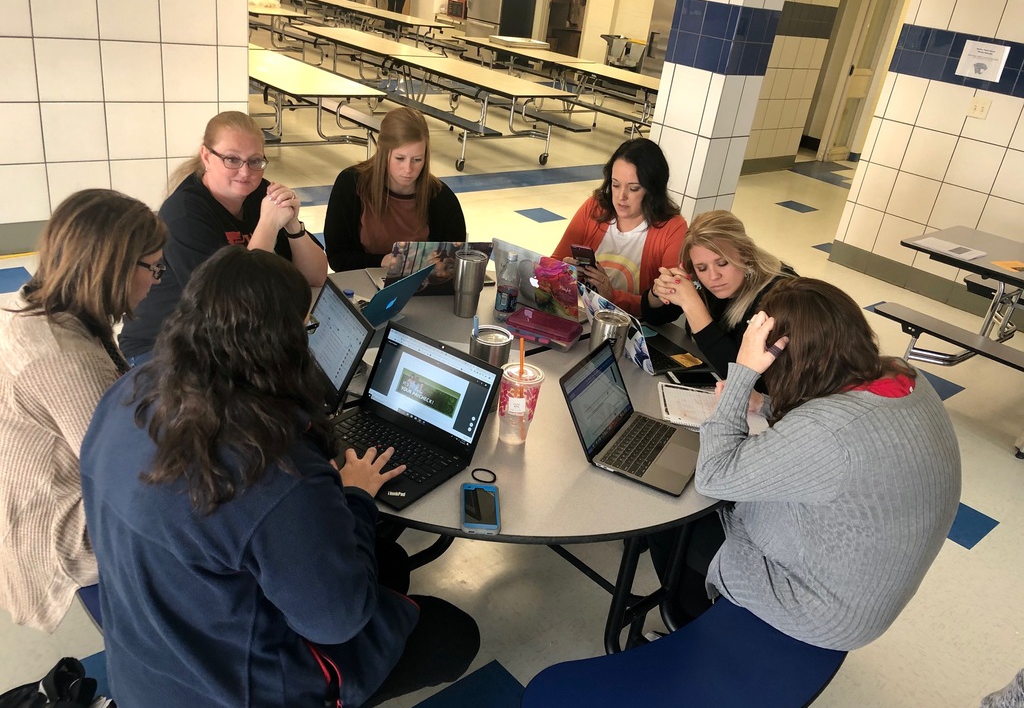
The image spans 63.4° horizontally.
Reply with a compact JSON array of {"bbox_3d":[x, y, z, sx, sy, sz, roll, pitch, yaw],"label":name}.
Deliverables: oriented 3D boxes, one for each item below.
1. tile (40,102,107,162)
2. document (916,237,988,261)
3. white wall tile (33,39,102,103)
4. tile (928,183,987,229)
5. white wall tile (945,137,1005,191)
[{"bbox_3d":[-2.302,-1.169,4.368,0.305,0.305,0.012,-14,34,-39],"label":"tile"},{"bbox_3d":[2.142,-0.519,4.051,0.270,0.006,0.235,28,32,35],"label":"document"},{"bbox_3d":[-2.240,-1.432,4.197,0.304,0.302,0.012,-15,34,-40],"label":"white wall tile"},{"bbox_3d":[3.044,-0.978,5.652,0.012,0.305,0.305,-15,34,-40],"label":"tile"},{"bbox_3d":[3.071,-1.248,5.494,0.012,0.302,0.304,-15,34,-40],"label":"white wall tile"}]

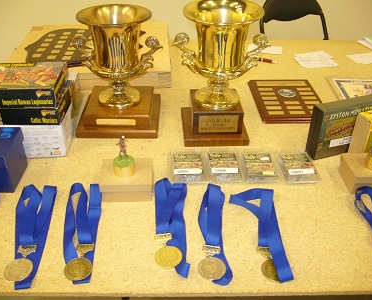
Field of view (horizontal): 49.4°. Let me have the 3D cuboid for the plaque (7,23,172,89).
[{"bbox_3d":[-0.337,-0.356,1.485,0.551,0.059,0.499,-2,35,-4],"label":"plaque"}]

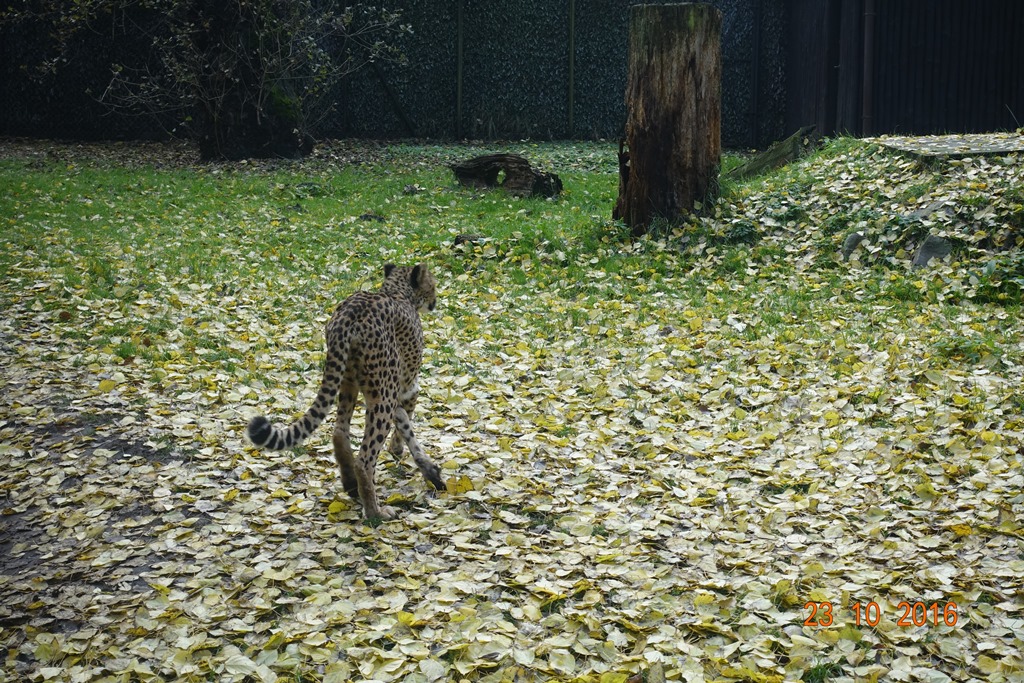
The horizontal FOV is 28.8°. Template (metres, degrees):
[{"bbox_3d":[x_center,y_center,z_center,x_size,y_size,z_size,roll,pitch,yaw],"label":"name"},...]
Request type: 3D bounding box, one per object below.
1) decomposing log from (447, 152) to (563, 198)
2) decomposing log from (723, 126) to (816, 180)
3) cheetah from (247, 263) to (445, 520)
[{"bbox_3d":[-0.050,-1.531,18.058,0.920,0.370,0.430,6,12,31],"label":"decomposing log"},{"bbox_3d":[2.418,-1.766,18.700,0.980,0.270,0.300,-27,1,19],"label":"decomposing log"},{"bbox_3d":[-0.510,0.148,7.410,0.470,0.770,1.280,2,10,12],"label":"cheetah"}]

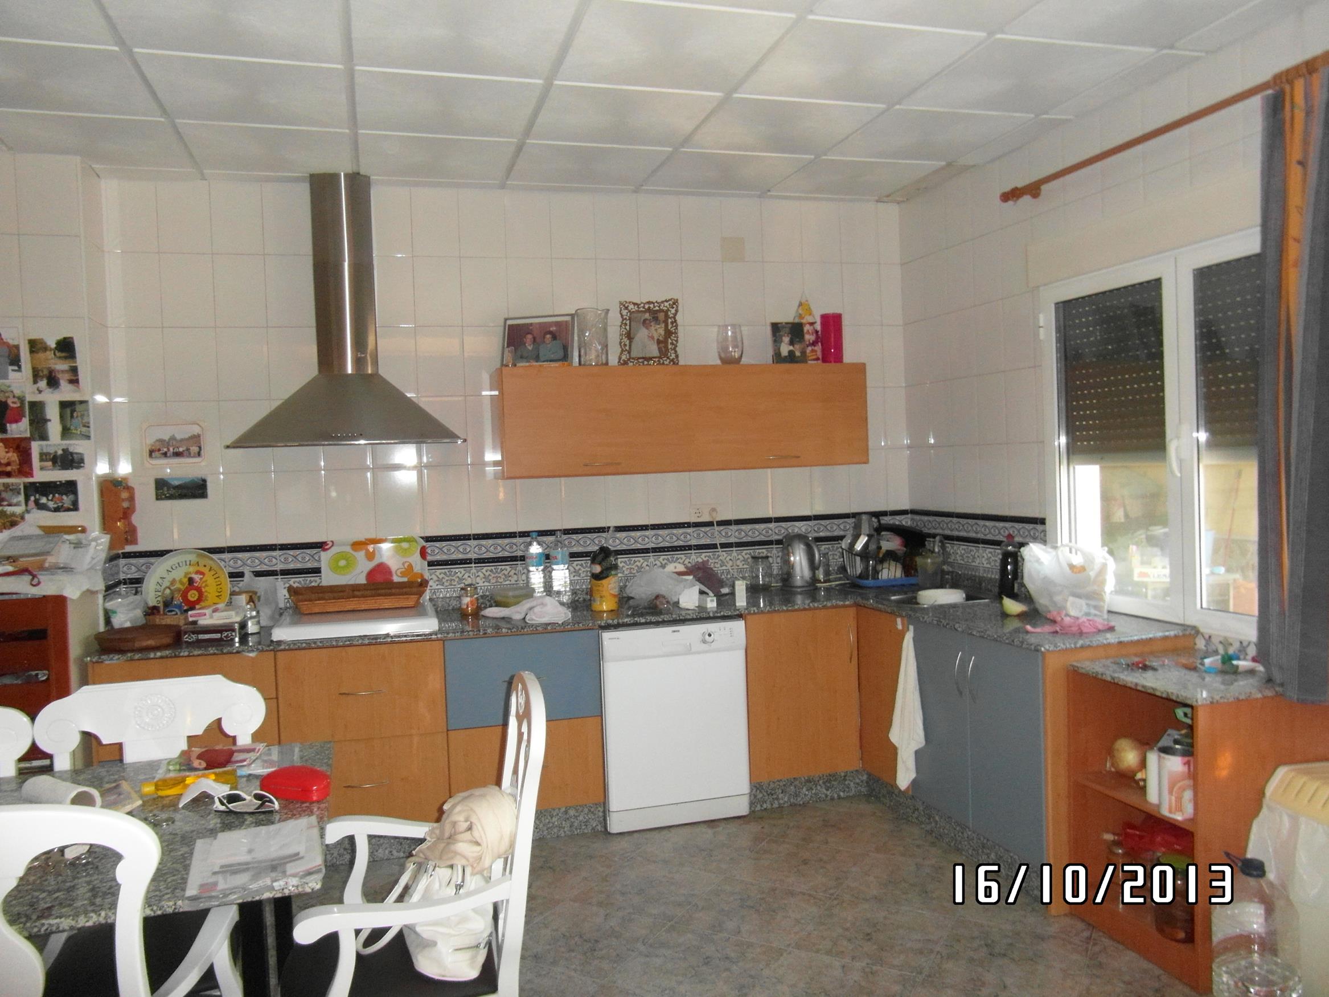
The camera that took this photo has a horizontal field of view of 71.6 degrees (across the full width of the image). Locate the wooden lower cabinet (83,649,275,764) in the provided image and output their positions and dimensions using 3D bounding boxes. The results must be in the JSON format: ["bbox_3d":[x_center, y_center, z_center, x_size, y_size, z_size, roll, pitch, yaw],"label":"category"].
[{"bbox_3d":[-1.742,0.891,3.508,0.610,0.704,0.580,-3,3,-15],"label":"wooden lower cabinet"}]

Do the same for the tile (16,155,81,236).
[{"bbox_3d":[-2.280,-1.120,3.403,0.200,0.300,0.010,-3,3,-13],"label":"tile"}]

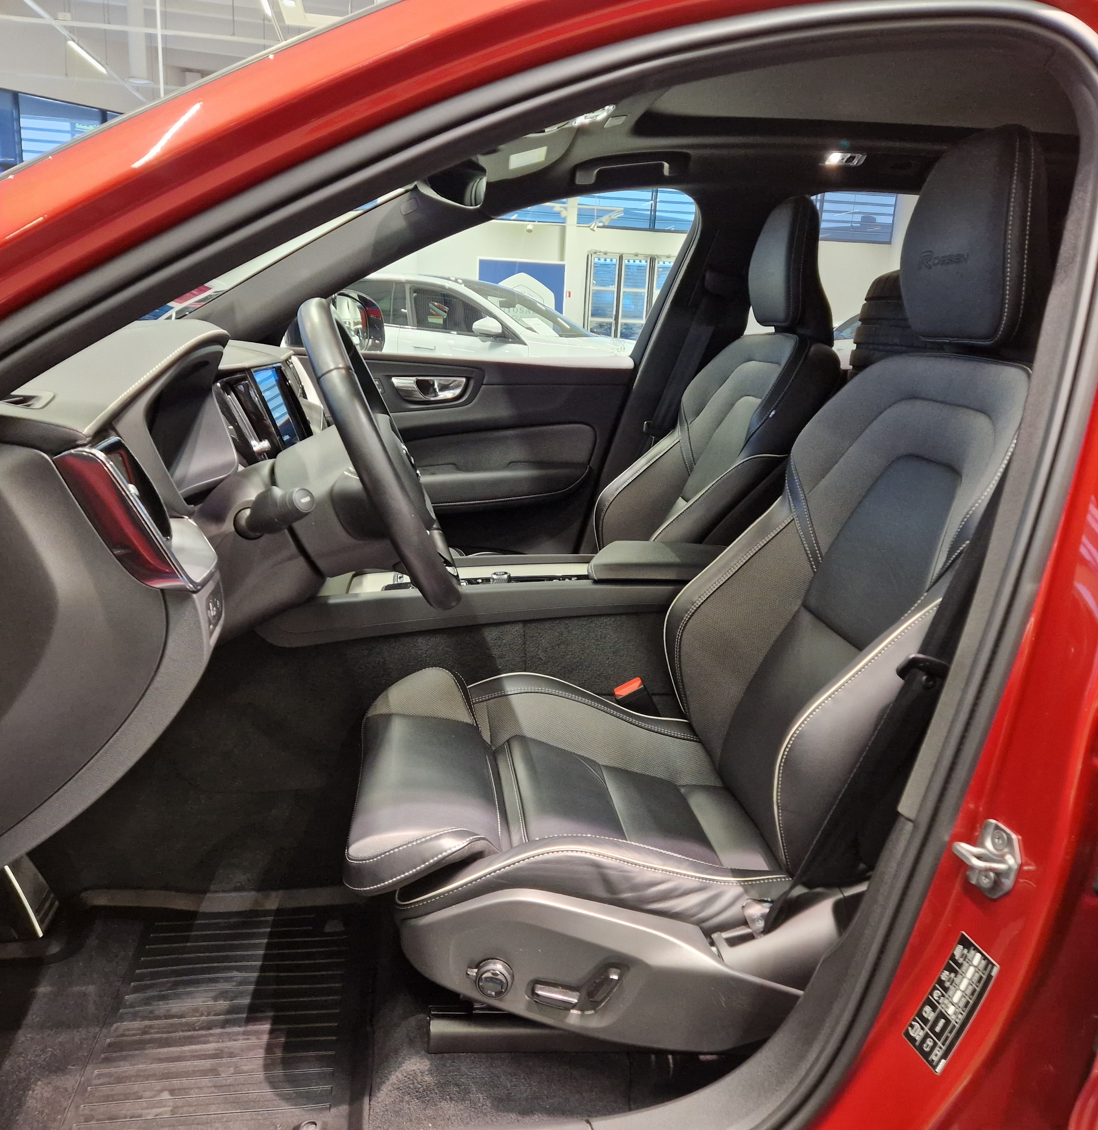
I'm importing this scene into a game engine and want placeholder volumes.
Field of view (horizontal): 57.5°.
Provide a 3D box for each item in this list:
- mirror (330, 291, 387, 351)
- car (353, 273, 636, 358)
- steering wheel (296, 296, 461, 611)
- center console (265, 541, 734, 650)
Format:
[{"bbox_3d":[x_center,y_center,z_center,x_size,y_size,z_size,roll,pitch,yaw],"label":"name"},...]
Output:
[{"bbox_3d":[-0.494,-0.568,2.326,0.170,0.170,0.240,5,13,9],"label":"mirror"},{"bbox_3d":[-0.947,-1.825,9.205,4.620,1.610,1.880,8,14,21],"label":"car"},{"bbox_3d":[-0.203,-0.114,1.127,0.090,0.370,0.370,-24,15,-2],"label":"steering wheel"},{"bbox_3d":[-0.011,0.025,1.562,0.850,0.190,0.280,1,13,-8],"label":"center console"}]

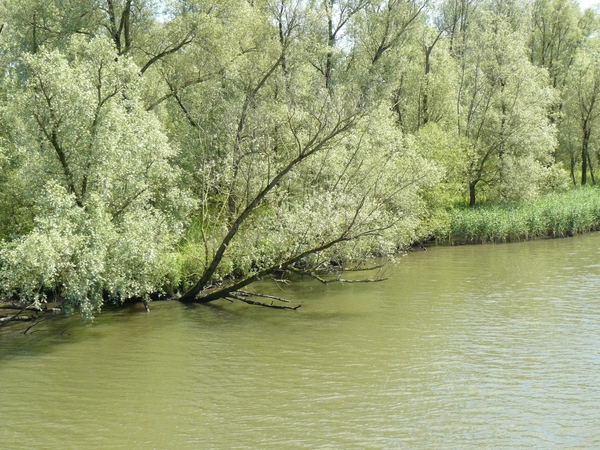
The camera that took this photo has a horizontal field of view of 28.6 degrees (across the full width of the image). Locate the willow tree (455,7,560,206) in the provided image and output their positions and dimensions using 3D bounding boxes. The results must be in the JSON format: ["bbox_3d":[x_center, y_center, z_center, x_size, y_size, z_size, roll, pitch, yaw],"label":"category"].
[{"bbox_3d":[11.300,-6.300,64.000,5.700,11.400,5.500,1,5,10],"label":"willow tree"}]

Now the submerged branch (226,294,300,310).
[{"bbox_3d":[-1.210,2.580,39.200,2.600,0.400,0.800,2,5,21],"label":"submerged branch"}]

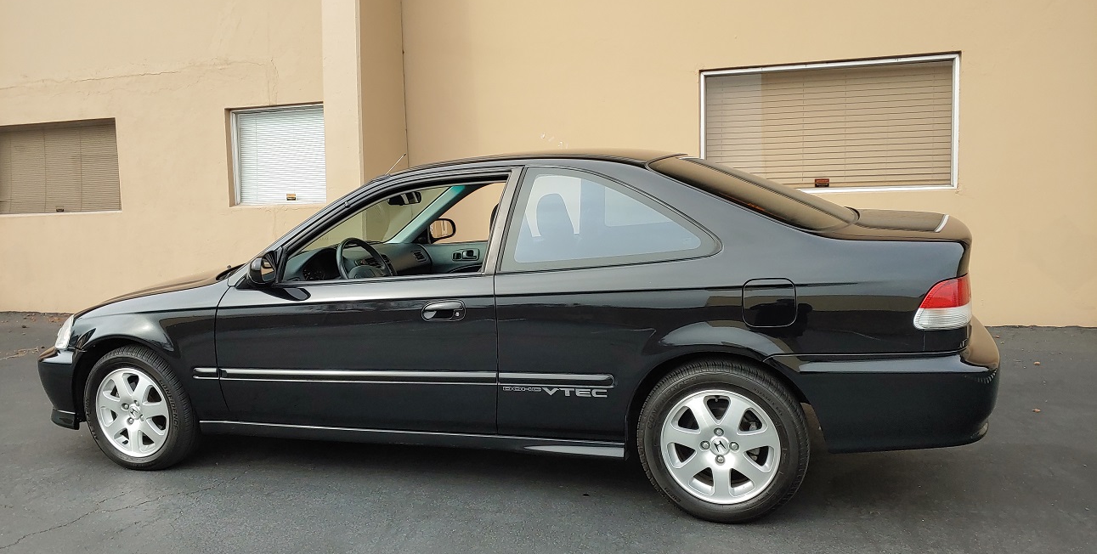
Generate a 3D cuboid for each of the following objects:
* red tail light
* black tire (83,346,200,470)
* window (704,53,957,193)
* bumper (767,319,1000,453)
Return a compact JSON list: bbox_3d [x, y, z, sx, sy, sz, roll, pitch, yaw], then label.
[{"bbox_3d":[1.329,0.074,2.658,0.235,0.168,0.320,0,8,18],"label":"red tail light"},{"bbox_3d":[-1.865,0.598,3.676,0.600,0.600,0.200,0,7,18],"label":"black tire"},{"bbox_3d":[2.154,-1.168,6.232,1.894,1.026,0.090,0,5,18],"label":"window"},{"bbox_3d":[1.403,0.328,3.375,0.870,0.400,1.690,0,7,18],"label":"bumper"}]

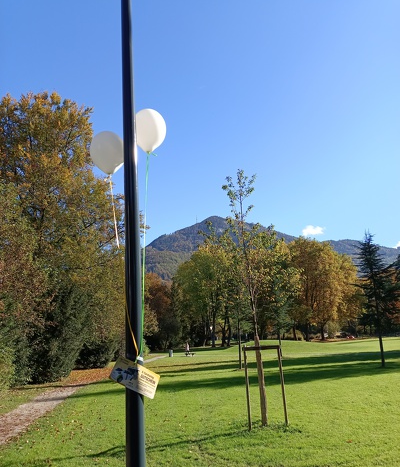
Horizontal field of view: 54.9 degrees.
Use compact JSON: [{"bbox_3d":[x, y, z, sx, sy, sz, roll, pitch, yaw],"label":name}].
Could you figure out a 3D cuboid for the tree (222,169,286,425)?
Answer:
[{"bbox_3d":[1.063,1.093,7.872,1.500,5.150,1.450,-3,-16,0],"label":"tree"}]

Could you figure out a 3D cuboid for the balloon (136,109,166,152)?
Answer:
[{"bbox_3d":[-0.368,-0.755,2.850,0.242,0.318,0.242,-3,-16,0],"label":"balloon"}]

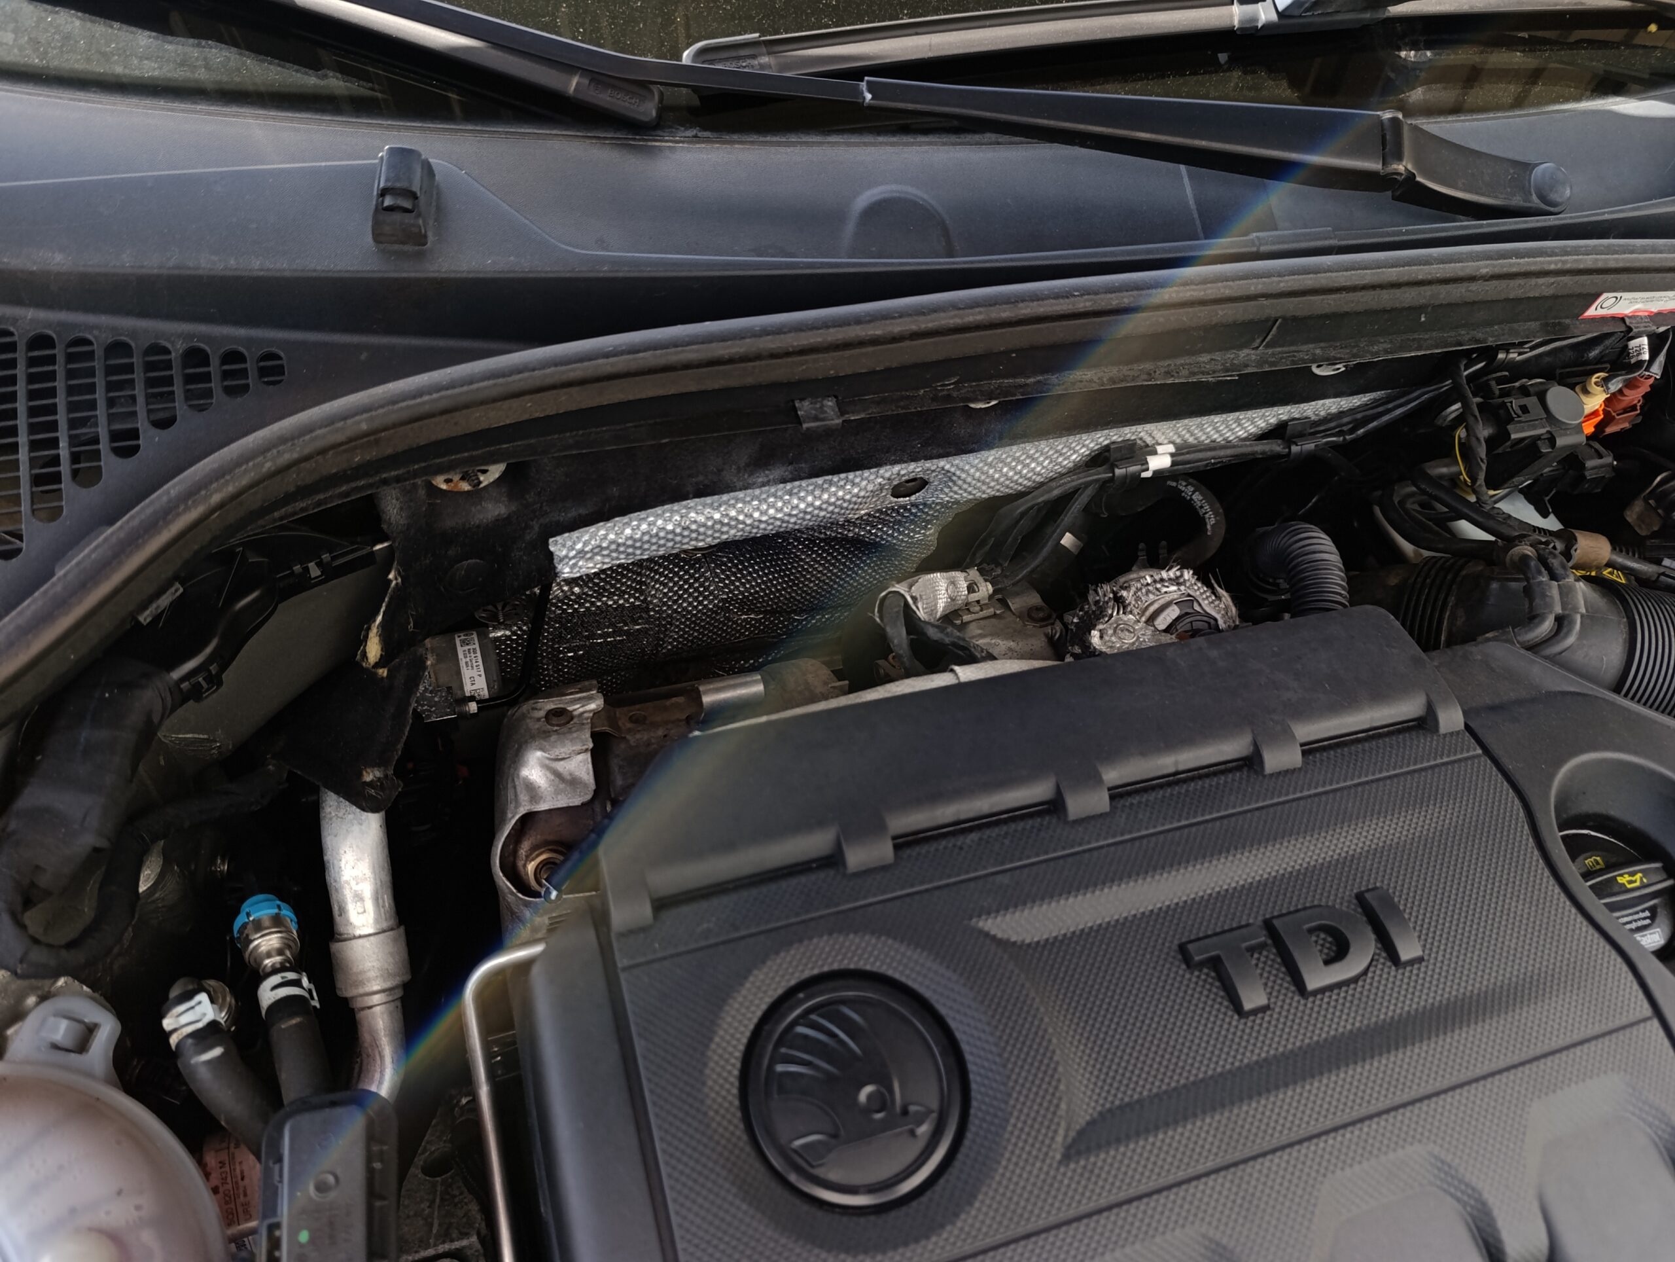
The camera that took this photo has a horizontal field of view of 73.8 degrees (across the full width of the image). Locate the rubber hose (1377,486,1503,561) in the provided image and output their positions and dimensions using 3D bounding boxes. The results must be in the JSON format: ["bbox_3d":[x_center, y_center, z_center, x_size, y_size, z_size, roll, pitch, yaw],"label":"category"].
[{"bbox_3d":[0.358,-0.062,0.660,0.070,0.032,0.045,-12,44,-13],"label":"rubber hose"}]

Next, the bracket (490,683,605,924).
[{"bbox_3d":[-0.150,0.090,0.580,0.065,0.100,0.080,-12,44,-13],"label":"bracket"}]

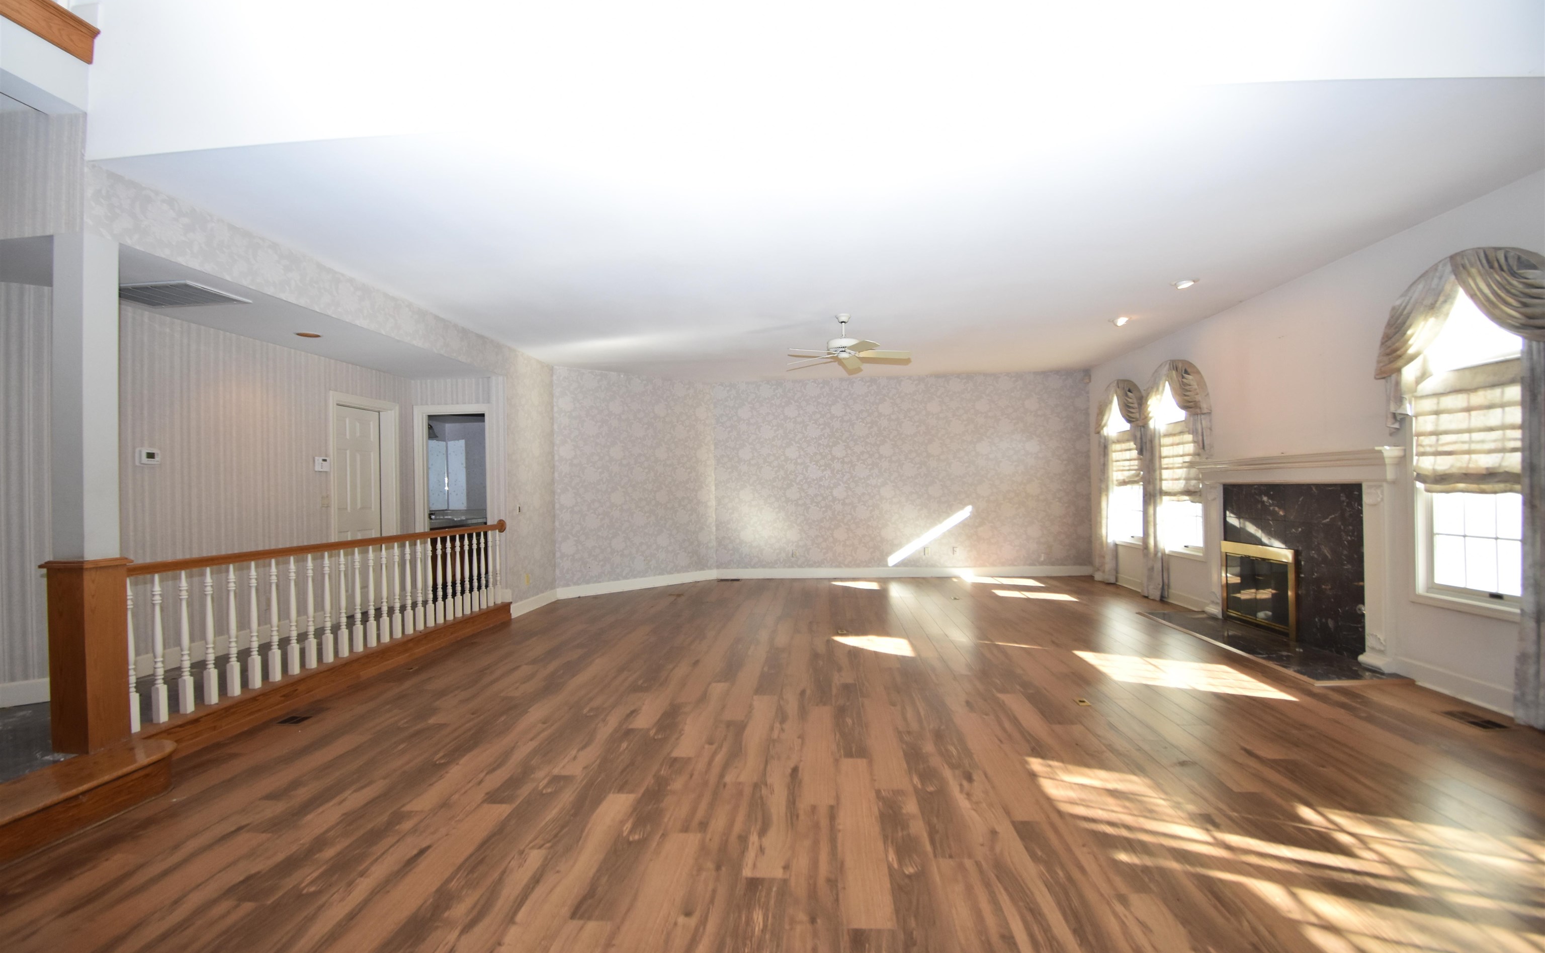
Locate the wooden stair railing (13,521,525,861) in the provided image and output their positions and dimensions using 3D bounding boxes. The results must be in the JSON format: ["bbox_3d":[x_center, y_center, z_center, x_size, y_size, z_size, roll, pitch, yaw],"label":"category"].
[{"bbox_3d":[-3.005,0.994,4.698,0.620,1.060,4.450,-1,-1,5],"label":"wooden stair railing"}]

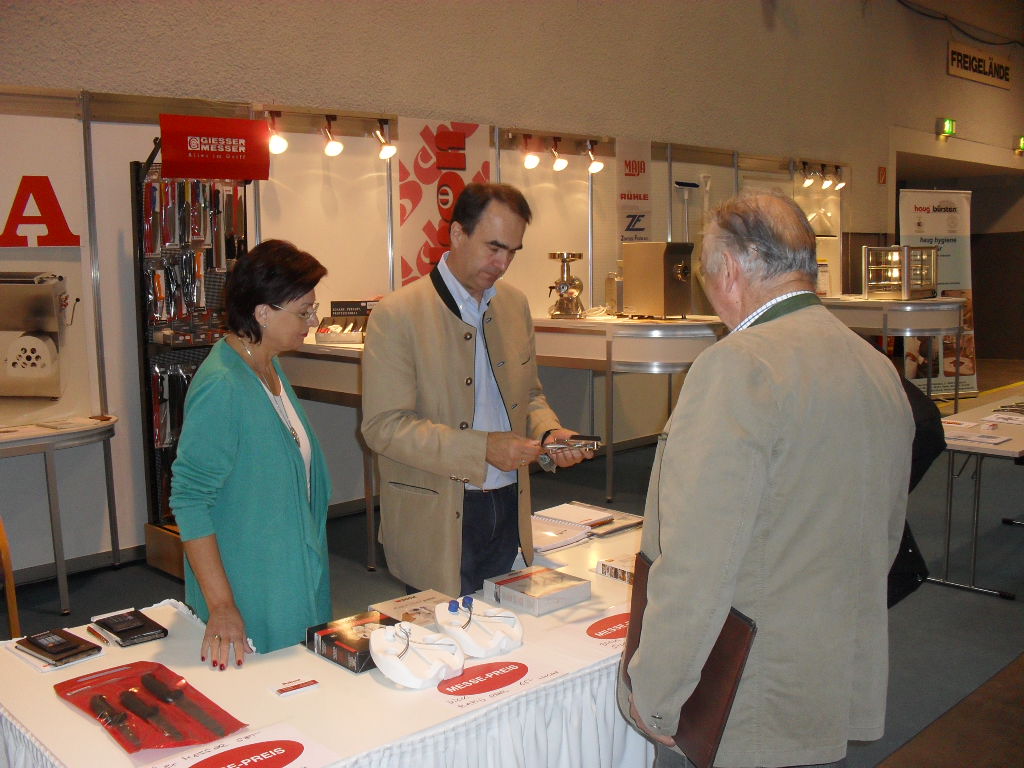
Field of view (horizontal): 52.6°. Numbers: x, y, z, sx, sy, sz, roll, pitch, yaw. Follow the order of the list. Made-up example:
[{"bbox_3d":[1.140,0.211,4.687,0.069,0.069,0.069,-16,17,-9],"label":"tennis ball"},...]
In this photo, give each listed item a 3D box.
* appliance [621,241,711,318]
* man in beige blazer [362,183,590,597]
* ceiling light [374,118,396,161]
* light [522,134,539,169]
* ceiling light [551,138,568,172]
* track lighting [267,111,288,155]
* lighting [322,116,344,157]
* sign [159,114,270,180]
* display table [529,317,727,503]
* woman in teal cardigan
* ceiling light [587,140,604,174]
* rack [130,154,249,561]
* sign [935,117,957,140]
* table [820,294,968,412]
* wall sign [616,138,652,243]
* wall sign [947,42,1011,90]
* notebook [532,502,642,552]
[{"bbox_3d":[1.038,-0.731,7.280,0.312,0.514,0.393,-8,10,-42],"label":"appliance"},{"bbox_3d":[-0.077,0.400,2.694,0.600,1.820,0.480,-7,9,-40],"label":"man in beige blazer"},{"bbox_3d":[-0.785,-1.526,6.450,0.100,0.230,0.140,-8,10,-43],"label":"ceiling light"},{"bbox_3d":[0.131,-1.644,7.323,0.100,0.230,0.140,-8,10,-43],"label":"light"},{"bbox_3d":[0.357,-1.709,7.692,0.101,0.252,0.121,-8,10,-42],"label":"ceiling light"},{"bbox_3d":[-1.379,-1.479,6.088,0.101,0.252,0.121,-8,10,-42],"label":"track lighting"},{"bbox_3d":[-1.071,-1.480,6.178,0.100,0.230,0.140,-8,10,-43],"label":"lighting"},{"bbox_3d":[-1.561,-1.241,5.470,0.615,0.320,0.120,-8,10,-43],"label":"sign"},{"bbox_3d":[0.860,0.122,7.391,1.057,1.208,1.510,-8,10,-42],"label":"display table"},{"bbox_3d":[-0.557,0.523,2.334,0.370,1.680,0.470,5,9,38],"label":"woman in teal cardigan"},{"bbox_3d":[0.642,-1.740,7.956,0.101,0.252,0.121,-8,10,-42],"label":"ceiling light"},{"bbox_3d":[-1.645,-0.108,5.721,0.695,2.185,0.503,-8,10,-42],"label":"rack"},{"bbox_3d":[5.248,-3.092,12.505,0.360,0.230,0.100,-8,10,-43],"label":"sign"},{"bbox_3d":[3.631,-0.261,10.047,1.057,1.188,1.510,-8,10,-42],"label":"table"},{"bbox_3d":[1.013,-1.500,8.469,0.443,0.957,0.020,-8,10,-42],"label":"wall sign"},{"bbox_3d":[5.931,-4.006,13.091,1.938,0.385,0.050,-8,10,-43],"label":"wall sign"},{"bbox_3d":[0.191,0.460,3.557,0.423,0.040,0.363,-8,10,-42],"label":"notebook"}]

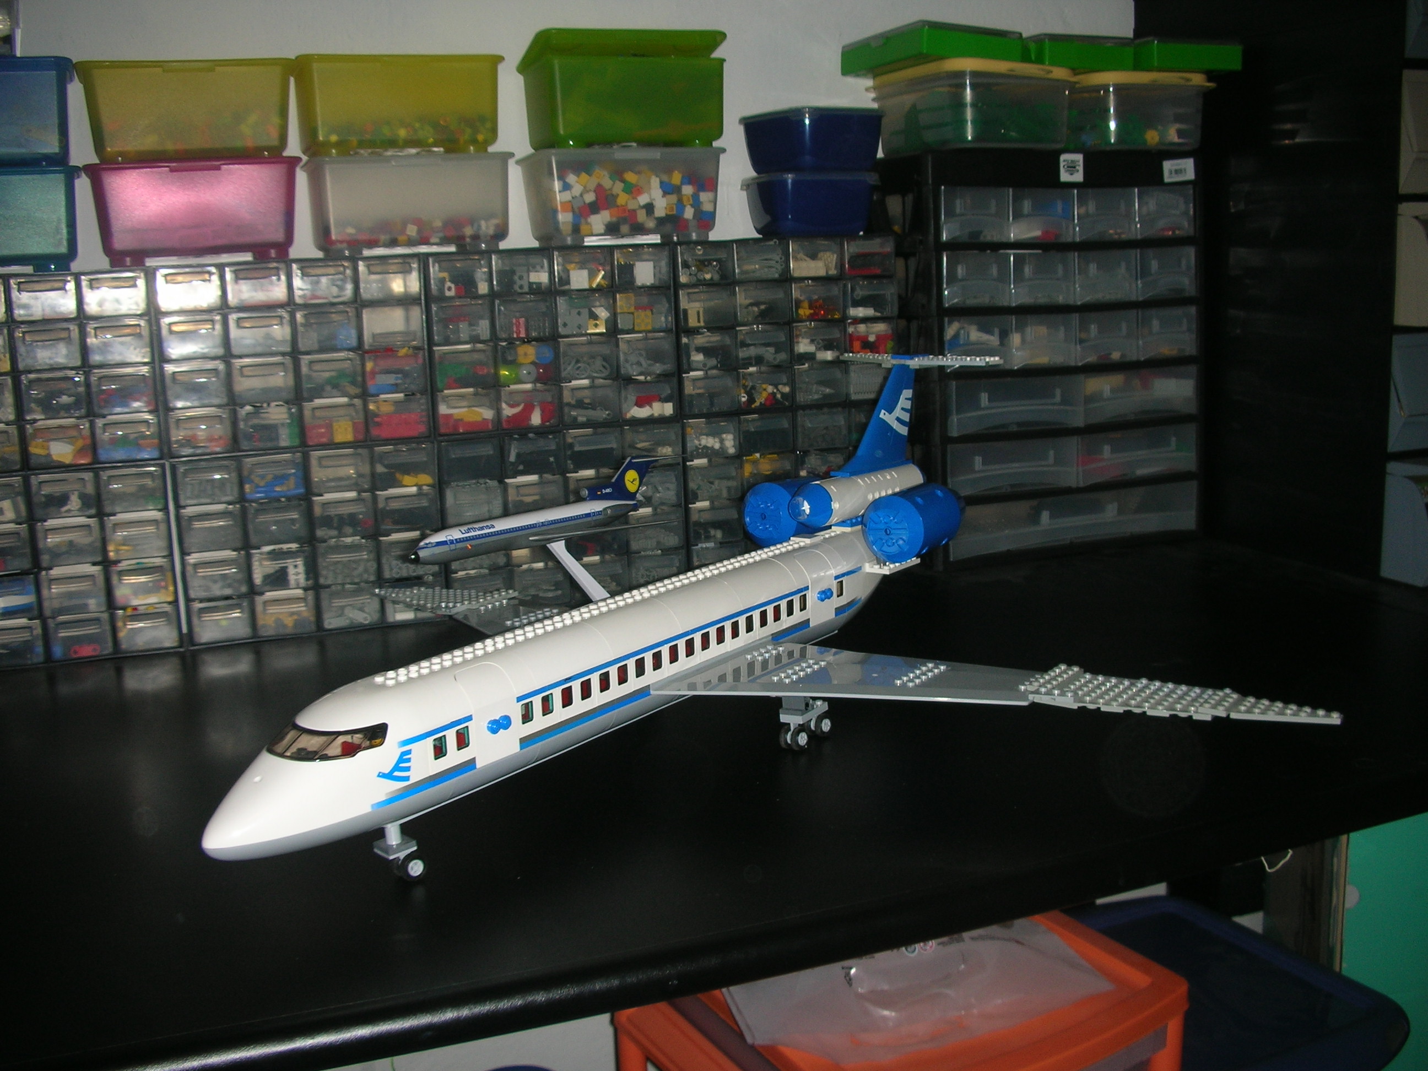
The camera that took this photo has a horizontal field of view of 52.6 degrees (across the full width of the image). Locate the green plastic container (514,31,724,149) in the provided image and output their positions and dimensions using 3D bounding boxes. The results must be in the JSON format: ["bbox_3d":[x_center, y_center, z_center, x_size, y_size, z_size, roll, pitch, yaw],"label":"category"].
[{"bbox_3d":[-0.089,-0.404,1.339,0.174,0.103,0.128,-6,12,-22],"label":"green plastic container"}]

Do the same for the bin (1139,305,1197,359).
[{"bbox_3d":[0.437,-0.220,1.547,0.077,0.052,0.155,-6,12,-22],"label":"bin"}]

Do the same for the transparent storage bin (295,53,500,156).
[{"bbox_3d":[-0.279,-0.368,1.262,0.172,0.085,0.122,-6,12,-22],"label":"transparent storage bin"}]

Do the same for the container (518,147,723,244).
[{"bbox_3d":[-0.090,-0.314,1.353,0.172,0.085,0.122,-6,12,-22],"label":"container"}]

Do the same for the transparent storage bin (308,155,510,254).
[{"bbox_3d":[-0.274,-0.290,1.278,0.172,0.085,0.122,-6,12,-22],"label":"transparent storage bin"}]

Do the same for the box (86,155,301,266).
[{"bbox_3d":[-0.440,-0.266,1.212,0.172,0.085,0.122,-6,12,-22],"label":"box"}]

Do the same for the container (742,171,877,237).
[{"bbox_3d":[0.092,-0.321,1.420,0.104,0.062,0.104,-6,12,-22],"label":"container"}]

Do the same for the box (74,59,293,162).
[{"bbox_3d":[-0.442,-0.343,1.198,0.172,0.085,0.122,-6,12,-22],"label":"box"}]

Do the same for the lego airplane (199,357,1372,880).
[{"bbox_3d":[-0.026,0.022,0.907,0.765,0.225,0.714,6,13,34],"label":"lego airplane"}]

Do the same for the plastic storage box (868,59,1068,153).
[{"bbox_3d":[0.255,-0.422,1.434,0.153,0.084,0.155,-6,12,-22],"label":"plastic storage box"}]

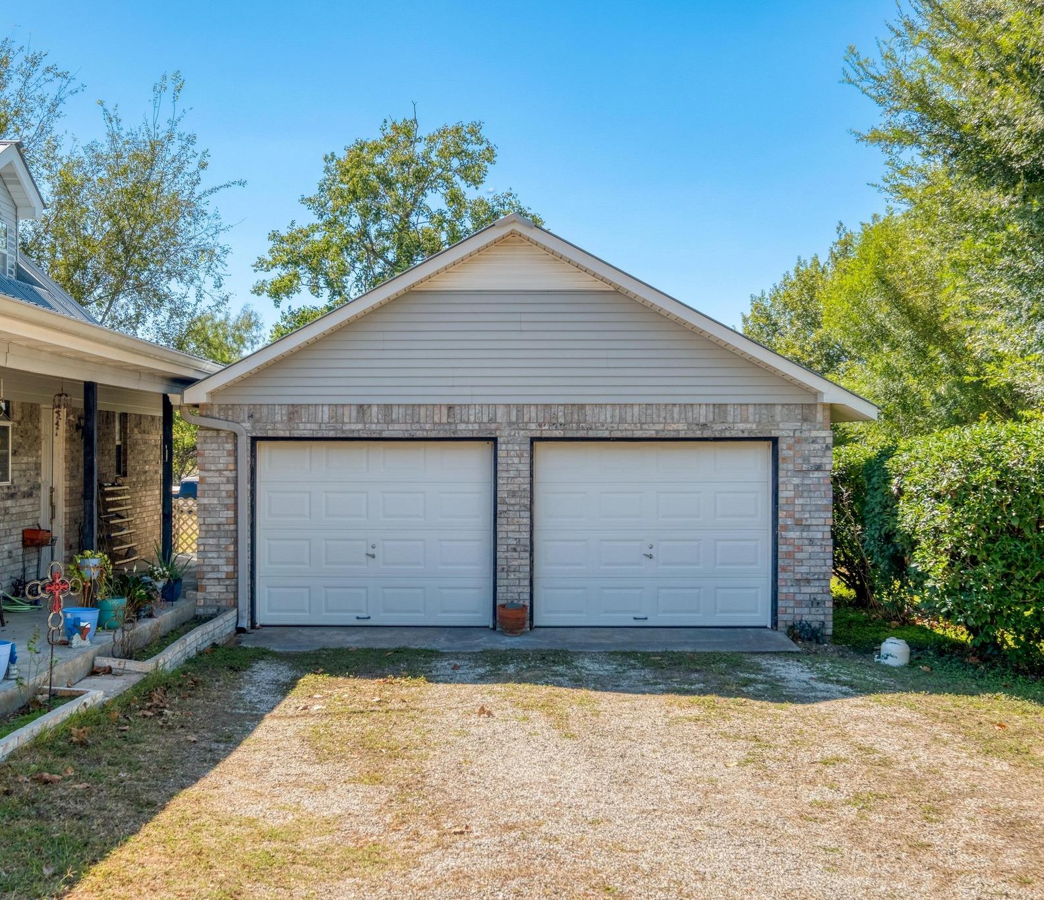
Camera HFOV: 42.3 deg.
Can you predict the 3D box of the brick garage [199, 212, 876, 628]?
[{"bbox_3d":[0.060,-0.245,18.600,7.600,4.660,7.800,0,0,-1],"label":"brick garage"}]

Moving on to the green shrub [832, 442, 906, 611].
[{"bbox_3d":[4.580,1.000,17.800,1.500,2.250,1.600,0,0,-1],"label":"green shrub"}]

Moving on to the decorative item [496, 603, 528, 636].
[{"bbox_3d":[-0.110,1.872,14.900,0.330,0.320,0.330,0,0,-1],"label":"decorative item"}]

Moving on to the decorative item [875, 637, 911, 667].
[{"bbox_3d":[3.710,2.020,13.500,0.350,0.290,0.300,0,0,-1],"label":"decorative item"}]

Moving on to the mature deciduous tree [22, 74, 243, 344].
[{"bbox_3d":[-7.500,-2.570,26.500,4.800,9.400,4.700,0,0,-1],"label":"mature deciduous tree"}]

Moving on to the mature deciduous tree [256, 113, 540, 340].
[{"bbox_3d":[-2.700,-2.540,29.000,6.200,9.400,6.000,0,0,-1],"label":"mature deciduous tree"}]

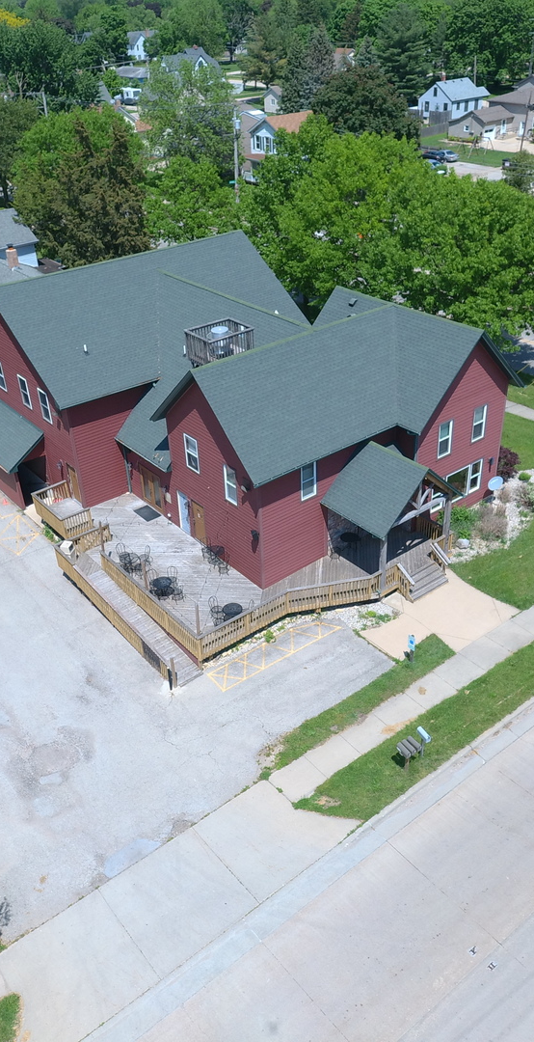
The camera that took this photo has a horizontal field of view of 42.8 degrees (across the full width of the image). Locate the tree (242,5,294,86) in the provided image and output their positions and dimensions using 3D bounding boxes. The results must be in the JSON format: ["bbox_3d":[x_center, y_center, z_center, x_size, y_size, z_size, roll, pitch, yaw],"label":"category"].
[{"bbox_3d":[-0.203,-113.963,163.982,12.880,16.040,12.880,-2,36,1],"label":"tree"}]

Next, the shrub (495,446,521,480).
[{"bbox_3d":[12.337,-3.033,35.015,1.600,1.700,1.600,-28,43,-31],"label":"shrub"}]

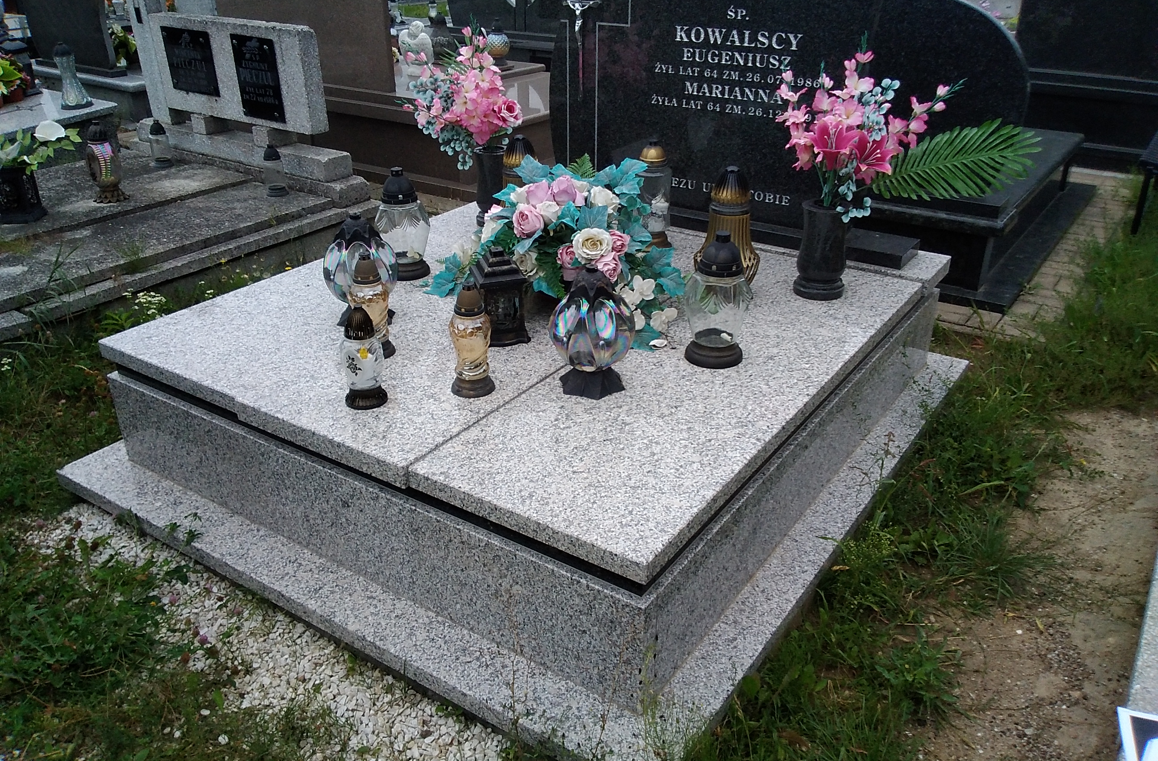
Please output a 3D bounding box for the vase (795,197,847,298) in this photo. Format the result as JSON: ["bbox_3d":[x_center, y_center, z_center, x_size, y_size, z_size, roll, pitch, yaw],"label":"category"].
[{"bbox_3d":[0.708,-0.378,2.783,0.148,0.260,0.148,17,31,30],"label":"vase"}]

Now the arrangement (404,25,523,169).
[{"bbox_3d":[-0.425,-1.021,3.522,0.420,0.519,0.360,17,32,30],"label":"arrangement"}]

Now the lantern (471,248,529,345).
[{"bbox_3d":[-0.229,-0.249,2.762,0.140,0.270,0.140,-9,29,-18],"label":"lantern"}]

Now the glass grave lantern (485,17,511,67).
[{"bbox_3d":[-0.498,-2.082,5.977,0.156,0.283,0.156,0,27,0],"label":"glass grave lantern"}]

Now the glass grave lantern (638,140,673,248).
[{"bbox_3d":[0.251,-0.601,3.114,0.122,0.350,0.122,0,27,0],"label":"glass grave lantern"}]

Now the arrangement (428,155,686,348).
[{"bbox_3d":[-0.001,-0.437,2.978,0.760,0.410,0.620,17,32,30],"label":"arrangement"}]

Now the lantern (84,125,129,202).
[{"bbox_3d":[-2.114,-0.976,4.306,0.169,0.337,0.169,17,32,30],"label":"lantern"}]

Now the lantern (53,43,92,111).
[{"bbox_3d":[-2.651,-1.589,5.048,0.174,0.322,0.174,17,31,30],"label":"lantern"}]

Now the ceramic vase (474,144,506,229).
[{"bbox_3d":[-0.333,-0.746,3.697,0.124,0.303,0.124,0,27,0],"label":"ceramic vase"}]

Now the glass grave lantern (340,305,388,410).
[{"bbox_3d":[-0.488,-0.058,2.172,0.101,0.227,0.101,0,27,0],"label":"glass grave lantern"}]

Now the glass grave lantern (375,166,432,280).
[{"bbox_3d":[-0.581,-0.530,3.212,0.183,0.355,0.183,0,27,0],"label":"glass grave lantern"}]

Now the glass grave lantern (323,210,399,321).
[{"bbox_3d":[-0.651,-0.340,2.877,0.220,0.321,0.220,0,27,0],"label":"glass grave lantern"}]

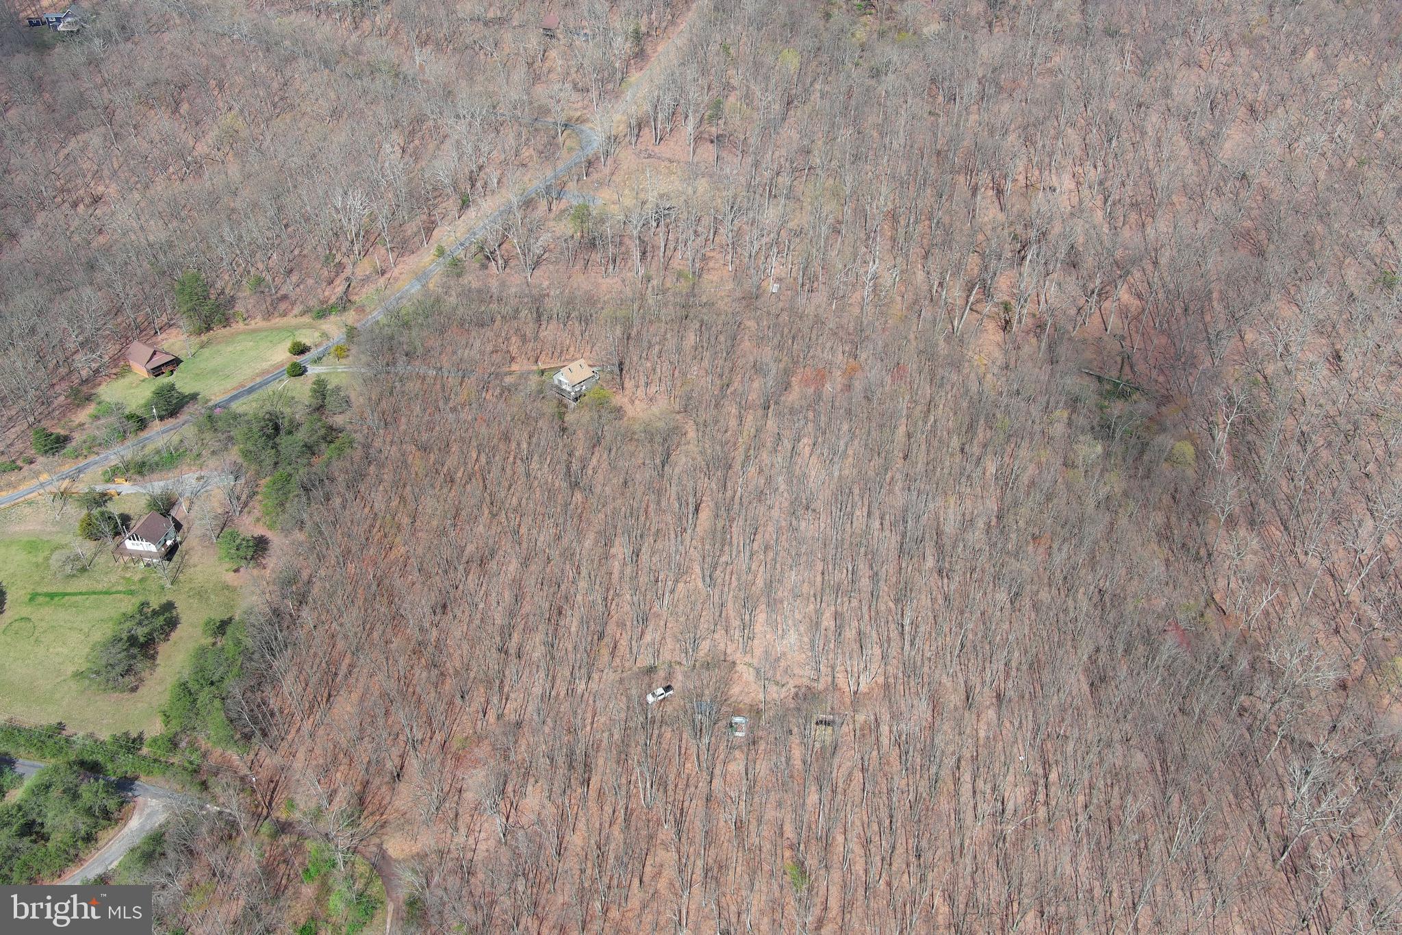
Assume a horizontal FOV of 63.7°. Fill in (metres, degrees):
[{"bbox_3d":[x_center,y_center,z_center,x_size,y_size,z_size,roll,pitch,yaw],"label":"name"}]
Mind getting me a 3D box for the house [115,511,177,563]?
[{"bbox_3d":[-121.440,15.440,247.490,11.220,8.020,9.250,6,37,7],"label":"house"}]

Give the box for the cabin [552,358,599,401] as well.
[{"bbox_3d":[-32.700,-22.520,288.420,8.350,7.570,9.960,27,44,31],"label":"cabin"}]

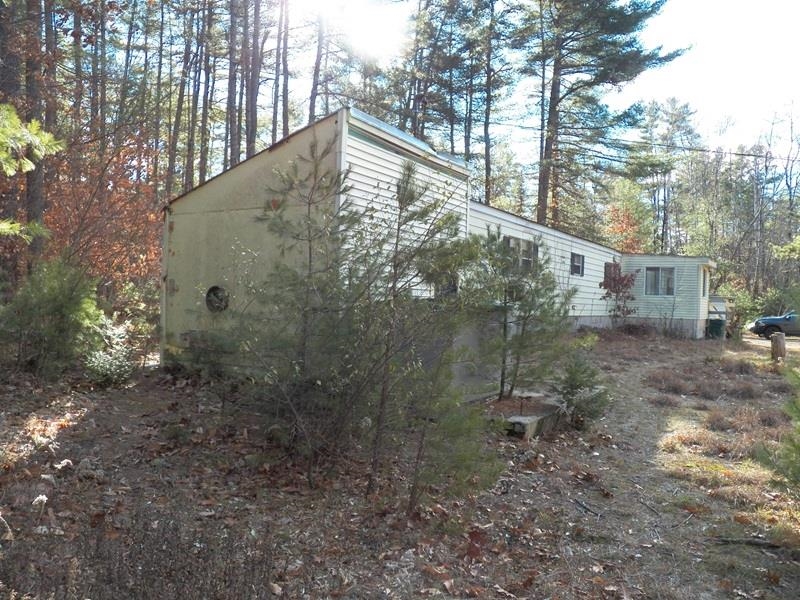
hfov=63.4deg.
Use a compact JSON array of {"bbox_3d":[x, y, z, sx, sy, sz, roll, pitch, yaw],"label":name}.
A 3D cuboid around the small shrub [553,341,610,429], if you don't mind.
[{"bbox_3d":[2.459,1.143,8.702,0.780,1.170,0.780,2,0,16],"label":"small shrub"}]

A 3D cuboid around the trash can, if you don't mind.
[{"bbox_3d":[12.377,1.119,25.201,0.620,0.760,0.620,2,0,32],"label":"trash can"}]

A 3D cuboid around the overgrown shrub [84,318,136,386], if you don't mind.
[{"bbox_3d":[-4.635,0.826,10.402,0.840,1.130,0.840,2,0,-24],"label":"overgrown shrub"}]

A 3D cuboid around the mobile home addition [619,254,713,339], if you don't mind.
[{"bbox_3d":[10.913,-0.172,26.260,3.050,3.250,2.600,2,-1,33],"label":"mobile home addition"}]

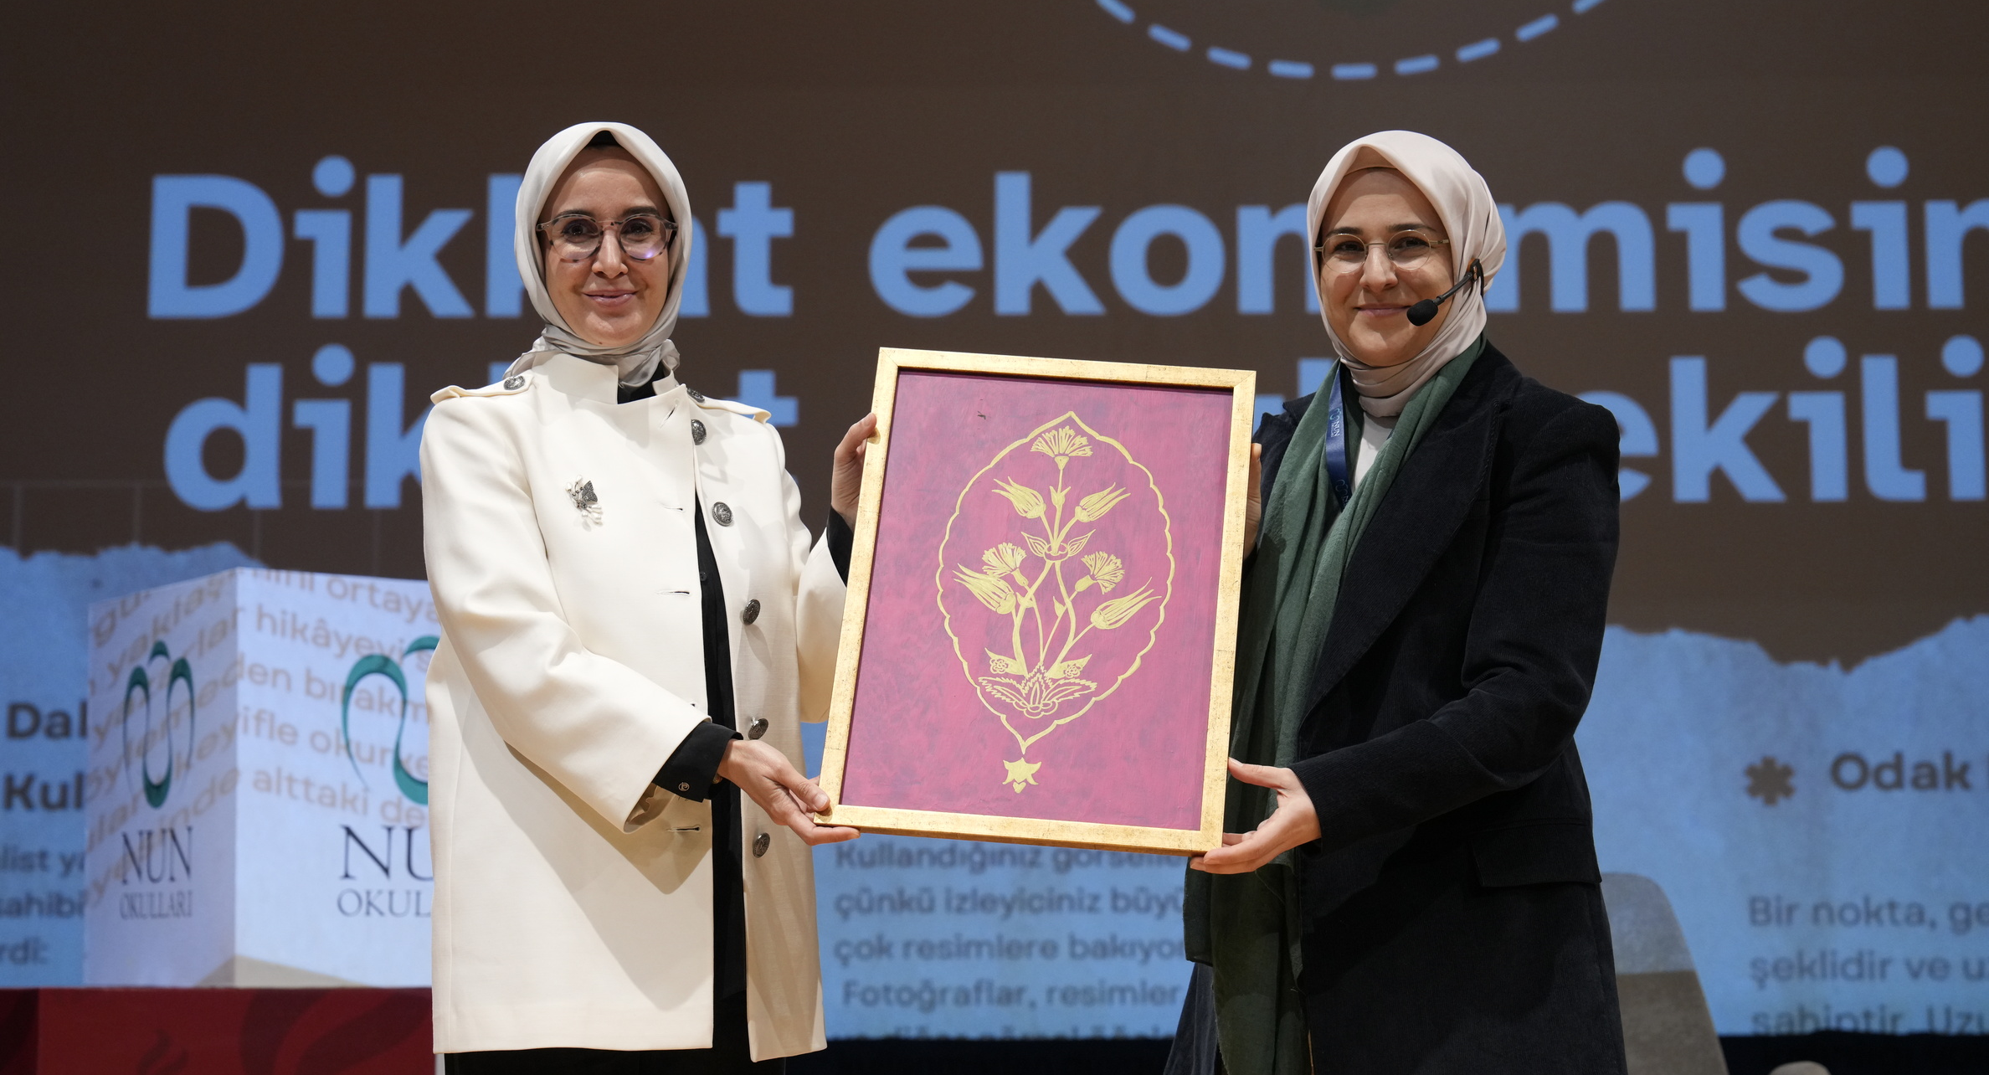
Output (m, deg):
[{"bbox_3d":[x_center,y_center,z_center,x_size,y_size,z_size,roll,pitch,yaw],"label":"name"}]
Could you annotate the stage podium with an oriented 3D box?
[{"bbox_3d":[-1.232,0.473,6.082,0.710,0.720,0.710,5,-9,-36],"label":"stage podium"}]

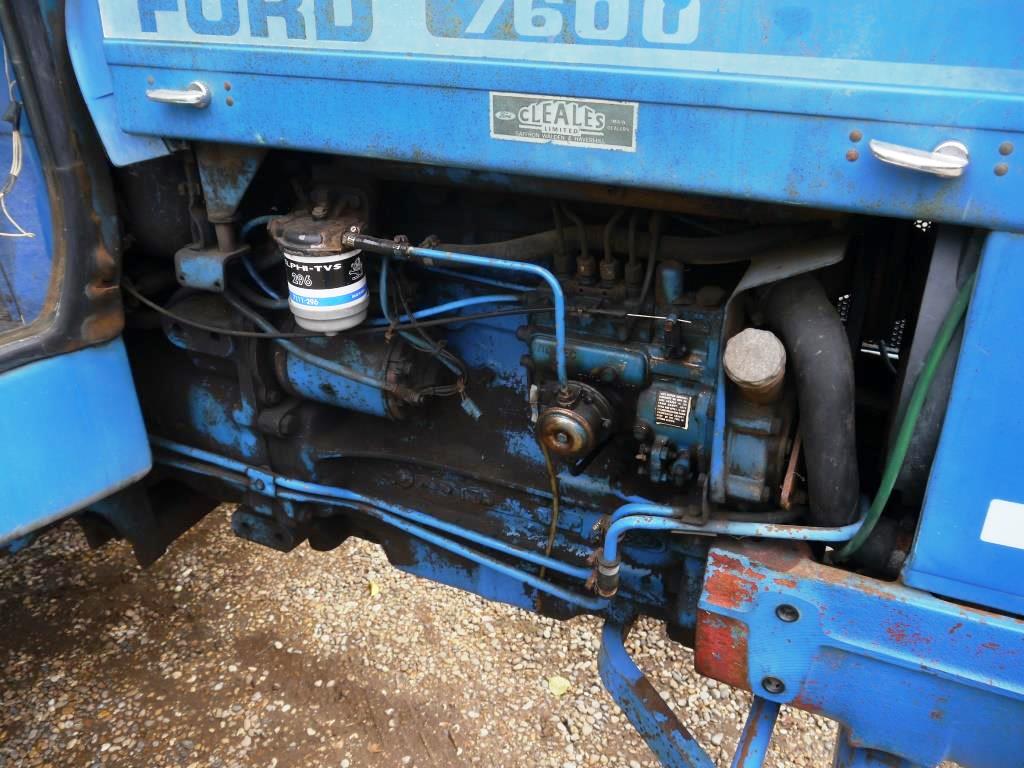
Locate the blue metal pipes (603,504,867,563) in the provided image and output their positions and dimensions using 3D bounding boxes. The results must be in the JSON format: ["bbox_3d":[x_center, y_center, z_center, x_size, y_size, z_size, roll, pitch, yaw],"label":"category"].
[{"bbox_3d":[0.230,0.157,0.872,0.248,0.090,0.080,10,30,20],"label":"blue metal pipes"}]

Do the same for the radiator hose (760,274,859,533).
[{"bbox_3d":[0.346,0.029,0.967,0.160,0.315,0.085,10,30,20],"label":"radiator hose"}]

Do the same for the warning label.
[{"bbox_3d":[0.168,0.028,0.864,0.037,0.040,0.002,10,30,20],"label":"warning label"}]

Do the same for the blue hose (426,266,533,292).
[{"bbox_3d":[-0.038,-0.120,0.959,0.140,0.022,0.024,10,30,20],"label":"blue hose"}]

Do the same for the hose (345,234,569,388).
[{"bbox_3d":[-0.062,-0.079,0.889,0.263,0.144,0.032,10,30,20],"label":"hose"}]

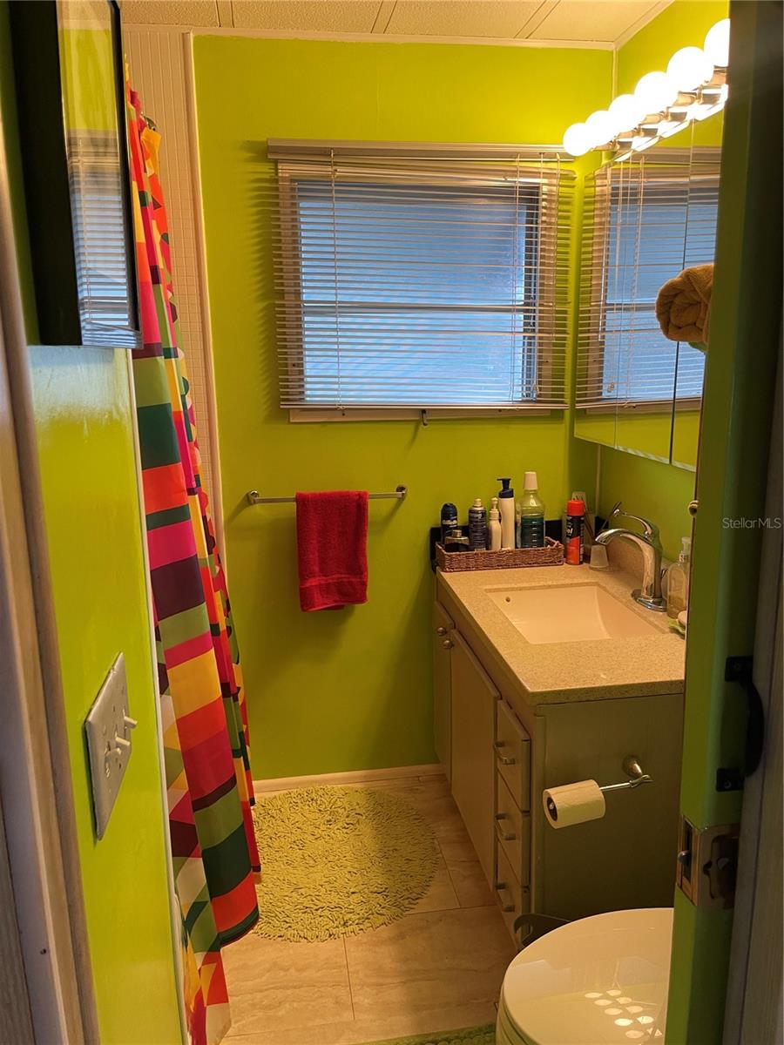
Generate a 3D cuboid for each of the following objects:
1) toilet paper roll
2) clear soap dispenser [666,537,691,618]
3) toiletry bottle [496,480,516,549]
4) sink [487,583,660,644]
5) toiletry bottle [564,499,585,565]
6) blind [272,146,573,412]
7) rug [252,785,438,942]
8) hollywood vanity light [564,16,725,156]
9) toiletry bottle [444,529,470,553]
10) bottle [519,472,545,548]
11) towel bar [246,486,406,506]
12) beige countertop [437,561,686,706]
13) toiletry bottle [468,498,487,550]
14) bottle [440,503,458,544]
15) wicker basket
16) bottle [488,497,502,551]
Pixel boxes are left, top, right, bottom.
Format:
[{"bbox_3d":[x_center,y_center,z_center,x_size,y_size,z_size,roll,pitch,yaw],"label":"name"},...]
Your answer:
[{"bbox_3d":[0.370,0.573,1.598,0.102,0.076,0.076,-7,13,-13],"label":"toilet paper roll"},{"bbox_3d":[0.723,0.134,1.959,0.060,0.206,0.056,-3,12,-8],"label":"clear soap dispenser"},{"bbox_3d":[0.351,-0.008,2.401,0.060,0.261,0.049,-3,13,-8],"label":"toiletry bottle"},{"bbox_3d":[0.447,0.294,2.004,0.345,0.145,0.430,-3,13,-8],"label":"sink"},{"bbox_3d":[0.559,0.025,2.395,0.056,0.201,0.056,3,13,18],"label":"toiletry bottle"},{"bbox_3d":[0.098,-0.669,2.295,0.850,0.720,0.090,-3,13,-8],"label":"blind"},{"bbox_3d":[-0.212,0.938,2.242,0.700,0.035,0.700,-3,13,-8],"label":"rug"},{"bbox_3d":[0.634,-0.975,1.835,0.198,0.115,0.914,-3,12,-8],"label":"hollywood vanity light"},{"bbox_3d":[0.203,0.081,2.433,0.074,0.117,0.040,-3,12,-8],"label":"toiletry bottle"},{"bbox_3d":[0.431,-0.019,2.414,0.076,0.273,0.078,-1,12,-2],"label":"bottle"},{"bbox_3d":[-0.189,-0.083,2.366,0.490,0.046,0.075,-3,13,-8],"label":"towel bar"},{"bbox_3d":[0.467,0.228,2.016,0.548,0.030,0.944,-3,13,-8],"label":"beige countertop"},{"bbox_3d":[0.268,0.030,2.448,0.056,0.206,0.056,-3,12,-8],"label":"toiletry bottle"},{"bbox_3d":[0.180,0.036,2.462,0.053,0.193,0.053,-3,12,-8],"label":"bottle"},{"bbox_3d":[0.343,0.101,2.484,0.388,0.062,0.125,-3,12,-8],"label":"wicker basket"},{"bbox_3d":[0.314,0.028,2.378,0.041,0.203,0.043,-1,12,-2],"label":"bottle"}]

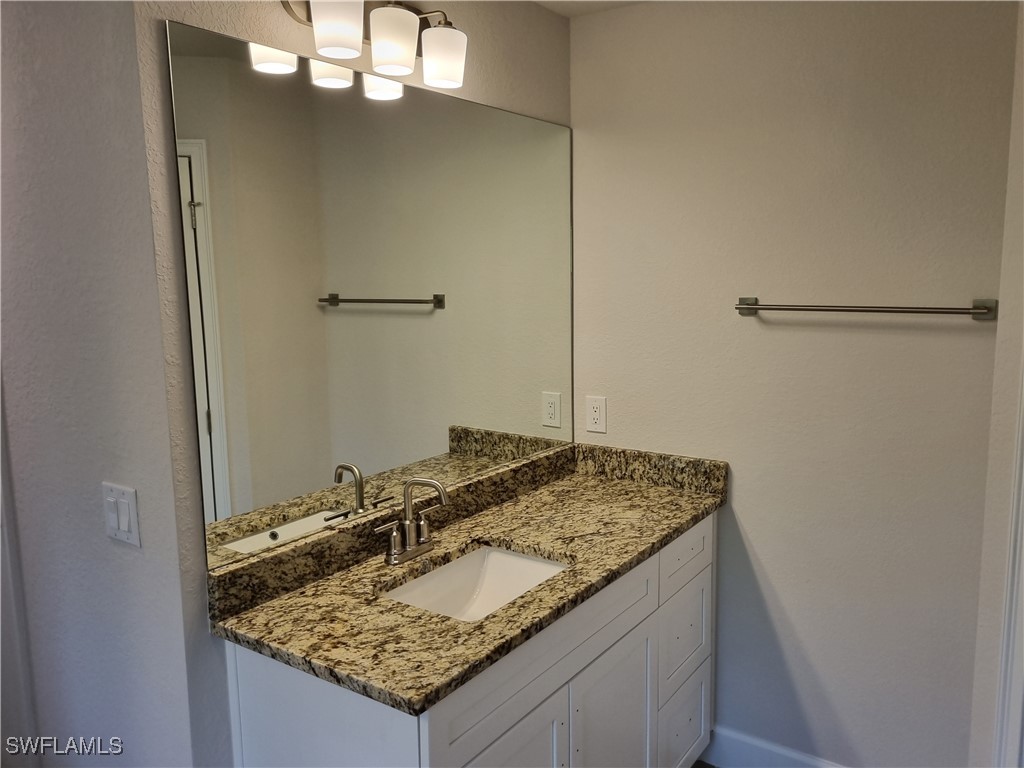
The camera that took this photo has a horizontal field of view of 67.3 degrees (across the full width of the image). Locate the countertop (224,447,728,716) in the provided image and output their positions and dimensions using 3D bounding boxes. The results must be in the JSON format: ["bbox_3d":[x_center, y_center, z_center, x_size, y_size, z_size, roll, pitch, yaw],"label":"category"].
[{"bbox_3d":[0.031,0.376,1.981,0.559,0.126,1.440,5,9,35],"label":"countertop"}]

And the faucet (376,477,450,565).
[{"bbox_3d":[-0.218,0.331,1.869,0.162,0.203,0.235,5,9,35],"label":"faucet"}]

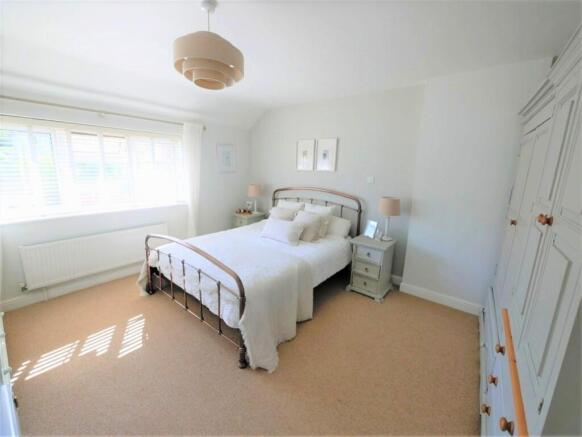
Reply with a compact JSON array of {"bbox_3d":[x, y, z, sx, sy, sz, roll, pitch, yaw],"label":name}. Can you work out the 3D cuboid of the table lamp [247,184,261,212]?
[{"bbox_3d":[-0.626,-0.326,4.146,0.222,0.508,0.222,10,14,37],"label":"table lamp"}]

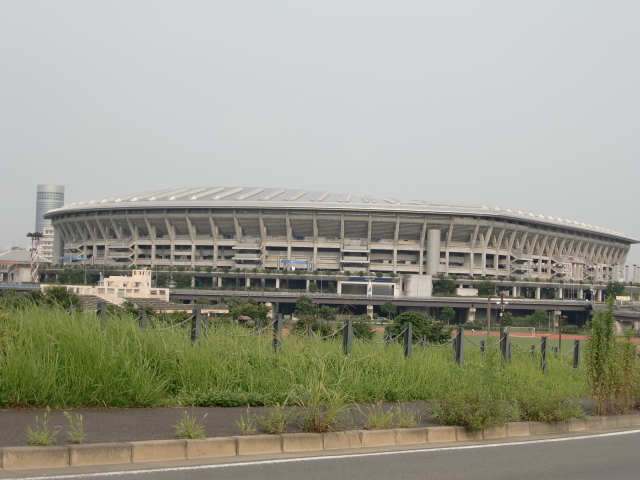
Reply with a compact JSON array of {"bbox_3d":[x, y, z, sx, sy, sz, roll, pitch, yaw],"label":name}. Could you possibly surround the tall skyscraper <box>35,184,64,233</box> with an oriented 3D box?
[{"bbox_3d":[-371.870,-1.370,1675.000,37.000,146.000,37.000,3,-2,-13],"label":"tall skyscraper"}]

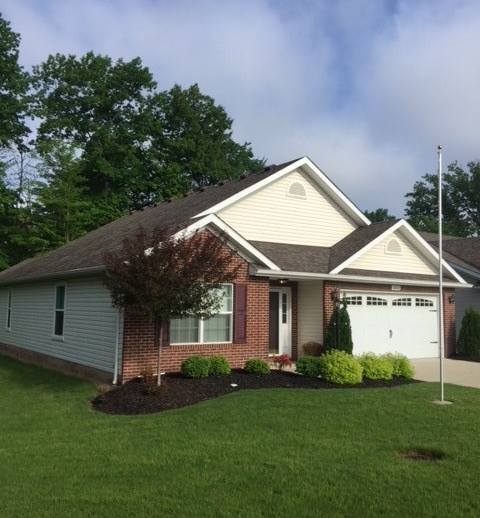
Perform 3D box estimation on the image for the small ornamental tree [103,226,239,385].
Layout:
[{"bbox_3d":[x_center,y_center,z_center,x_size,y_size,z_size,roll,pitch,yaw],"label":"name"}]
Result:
[{"bbox_3d":[-1.399,0.959,10.806,2.739,3.302,2.550,1,-5,0],"label":"small ornamental tree"}]

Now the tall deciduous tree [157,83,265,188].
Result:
[{"bbox_3d":[-2.584,-4.412,43.596,8.461,20.423,9.000,1,-5,0],"label":"tall deciduous tree"}]

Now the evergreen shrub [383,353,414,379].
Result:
[{"bbox_3d":[3.931,2.661,13.315,0.853,0.620,0.840,1,-5,0],"label":"evergreen shrub"}]

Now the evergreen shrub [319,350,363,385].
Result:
[{"bbox_3d":[2.242,2.424,11.929,0.989,0.769,0.950,1,-5,0],"label":"evergreen shrub"}]

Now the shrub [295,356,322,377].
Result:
[{"bbox_3d":[1.673,2.614,13.015,0.711,0.538,0.740,1,-5,0],"label":"shrub"}]

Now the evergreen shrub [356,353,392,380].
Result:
[{"bbox_3d":[3.230,2.603,12.918,0.925,0.644,0.880,1,-5,0],"label":"evergreen shrub"}]

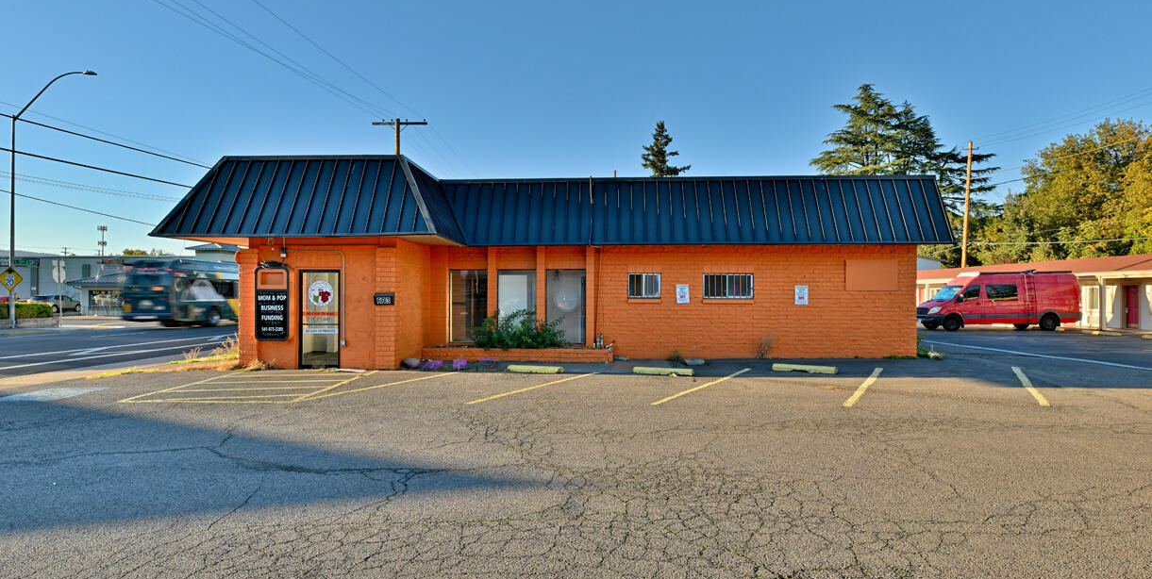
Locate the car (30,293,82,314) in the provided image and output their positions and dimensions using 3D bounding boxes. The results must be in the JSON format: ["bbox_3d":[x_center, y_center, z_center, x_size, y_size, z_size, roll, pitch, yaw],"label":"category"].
[{"bbox_3d":[-46.600,1.280,54.500,1.820,1.620,4.500,0,0,-3],"label":"car"}]

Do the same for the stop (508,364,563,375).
[{"bbox_3d":[-0.825,1.645,12.500,1.220,0.125,0.150,0,0,18],"label":"stop"}]

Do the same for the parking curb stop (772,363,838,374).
[{"bbox_3d":[4.680,1.620,12.400,1.230,0.125,0.150,0,0,18],"label":"parking curb stop"}]

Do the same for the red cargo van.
[{"bbox_3d":[19.850,0.510,28.800,6.940,2.780,2.000,0,0,2],"label":"red cargo van"}]

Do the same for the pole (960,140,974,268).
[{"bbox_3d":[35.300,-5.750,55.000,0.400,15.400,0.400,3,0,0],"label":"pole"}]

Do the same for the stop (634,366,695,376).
[{"bbox_3d":[1.780,1.650,12.280,1.220,0.125,0.150,0,0,18],"label":"stop"}]

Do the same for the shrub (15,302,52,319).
[{"bbox_3d":[-26.000,1.040,29.000,1.100,0.830,1.500,0,0,8],"label":"shrub"}]

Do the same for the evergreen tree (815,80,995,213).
[{"bbox_3d":[34.300,-9.850,64.000,19.000,23.700,18.000,0,0,0],"label":"evergreen tree"}]

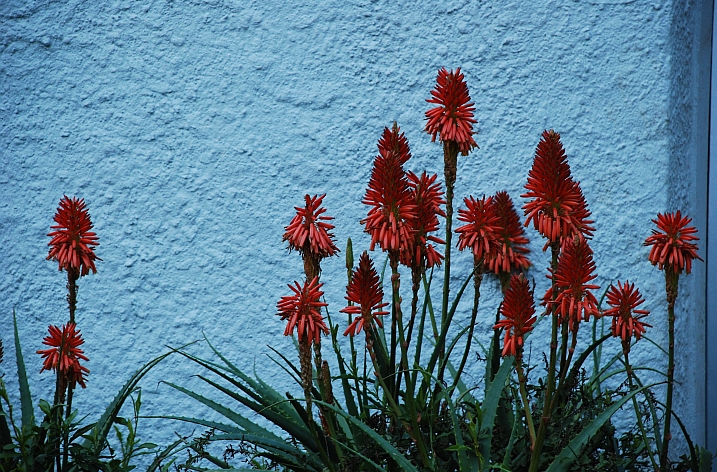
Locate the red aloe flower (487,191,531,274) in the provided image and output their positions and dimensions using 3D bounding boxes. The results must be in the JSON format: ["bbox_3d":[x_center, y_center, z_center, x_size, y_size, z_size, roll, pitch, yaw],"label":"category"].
[{"bbox_3d":[0.304,-0.007,6.780,0.090,0.168,0.087,0,4,0],"label":"red aloe flower"}]

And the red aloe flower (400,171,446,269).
[{"bbox_3d":[0.130,-0.033,6.680,0.092,0.195,0.089,0,4,0],"label":"red aloe flower"}]

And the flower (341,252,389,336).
[{"bbox_3d":[0.013,0.113,6.520,0.093,0.165,0.091,0,4,0],"label":"flower"}]

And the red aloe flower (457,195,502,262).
[{"bbox_3d":[0.238,-0.014,6.640,0.090,0.134,0.088,0,4,0],"label":"red aloe flower"}]

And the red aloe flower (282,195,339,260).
[{"bbox_3d":[-0.094,-0.019,6.620,0.110,0.127,0.107,0,4,0],"label":"red aloe flower"}]

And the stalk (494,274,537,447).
[{"bbox_3d":[0.305,0.241,6.500,0.082,0.335,0.079,0,4,0],"label":"stalk"}]

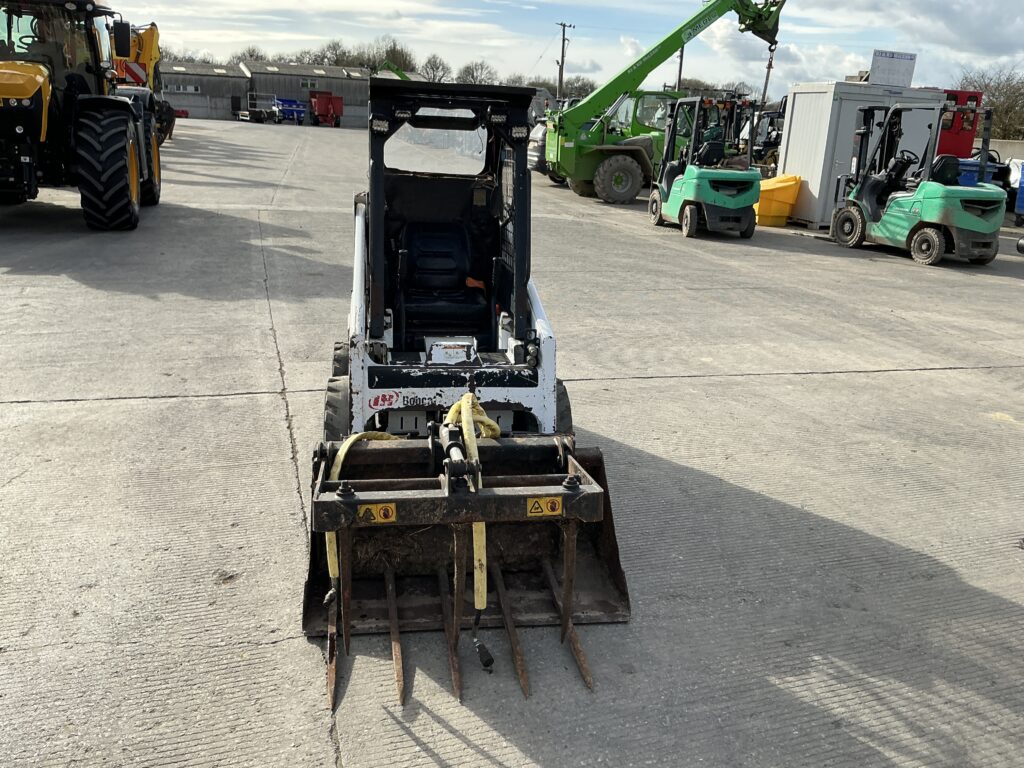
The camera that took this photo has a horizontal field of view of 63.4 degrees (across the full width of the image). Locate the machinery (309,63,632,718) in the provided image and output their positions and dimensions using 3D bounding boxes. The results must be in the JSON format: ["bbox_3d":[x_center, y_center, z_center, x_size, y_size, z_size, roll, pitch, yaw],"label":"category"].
[{"bbox_3d":[-0.249,-0.335,3.530,1.125,1.800,2.830,0,18,-9],"label":"machinery"}]

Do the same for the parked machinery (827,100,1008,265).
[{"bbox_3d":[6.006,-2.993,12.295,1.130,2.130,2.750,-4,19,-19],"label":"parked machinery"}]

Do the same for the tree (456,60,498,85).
[{"bbox_3d":[-4.692,-40.135,115.149,5.880,9.012,5.880,2,18,-3],"label":"tree"}]

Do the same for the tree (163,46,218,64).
[{"bbox_3d":[-41.264,-38.639,105.879,6.732,8.200,6.732,-4,19,-20],"label":"tree"}]

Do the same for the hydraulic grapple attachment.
[{"bbox_3d":[-0.131,0.474,2.799,1.120,0.720,0.940,0,18,-9],"label":"hydraulic grapple attachment"}]

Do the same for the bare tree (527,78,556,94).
[{"bbox_3d":[4.480,-39.795,118.428,4.028,7.272,4.028,3,18,1],"label":"bare tree"}]

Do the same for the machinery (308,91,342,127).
[{"bbox_3d":[-16.207,-24.223,72.351,2.400,3.100,5.200,-4,19,-22],"label":"machinery"}]

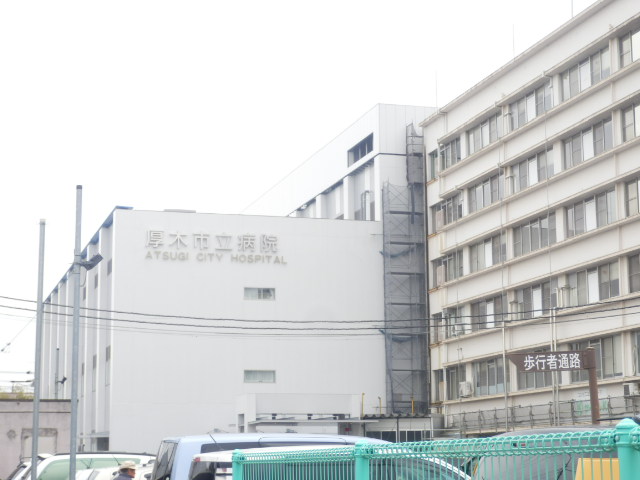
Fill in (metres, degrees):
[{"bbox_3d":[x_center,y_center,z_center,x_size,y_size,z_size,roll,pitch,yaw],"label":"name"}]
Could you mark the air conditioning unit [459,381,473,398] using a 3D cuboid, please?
[{"bbox_3d":[8.359,8.610,93.547,0.340,0.850,0.920,2,-8,-14],"label":"air conditioning unit"}]

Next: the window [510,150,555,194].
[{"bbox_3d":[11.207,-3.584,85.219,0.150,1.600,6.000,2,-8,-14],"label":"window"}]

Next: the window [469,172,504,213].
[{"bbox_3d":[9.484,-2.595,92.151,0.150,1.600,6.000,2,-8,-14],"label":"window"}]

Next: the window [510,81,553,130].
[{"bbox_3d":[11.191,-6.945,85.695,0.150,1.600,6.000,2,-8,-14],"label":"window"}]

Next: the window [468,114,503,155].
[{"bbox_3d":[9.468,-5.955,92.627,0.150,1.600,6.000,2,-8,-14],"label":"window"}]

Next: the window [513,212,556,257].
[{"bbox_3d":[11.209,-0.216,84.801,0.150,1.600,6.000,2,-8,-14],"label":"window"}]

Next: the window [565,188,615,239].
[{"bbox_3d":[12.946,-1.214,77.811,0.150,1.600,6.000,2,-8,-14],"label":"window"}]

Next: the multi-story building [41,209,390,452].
[{"bbox_3d":[-10.003,9.870,116.687,15.757,15.658,51.951,2,-8,-14],"label":"multi-story building"}]

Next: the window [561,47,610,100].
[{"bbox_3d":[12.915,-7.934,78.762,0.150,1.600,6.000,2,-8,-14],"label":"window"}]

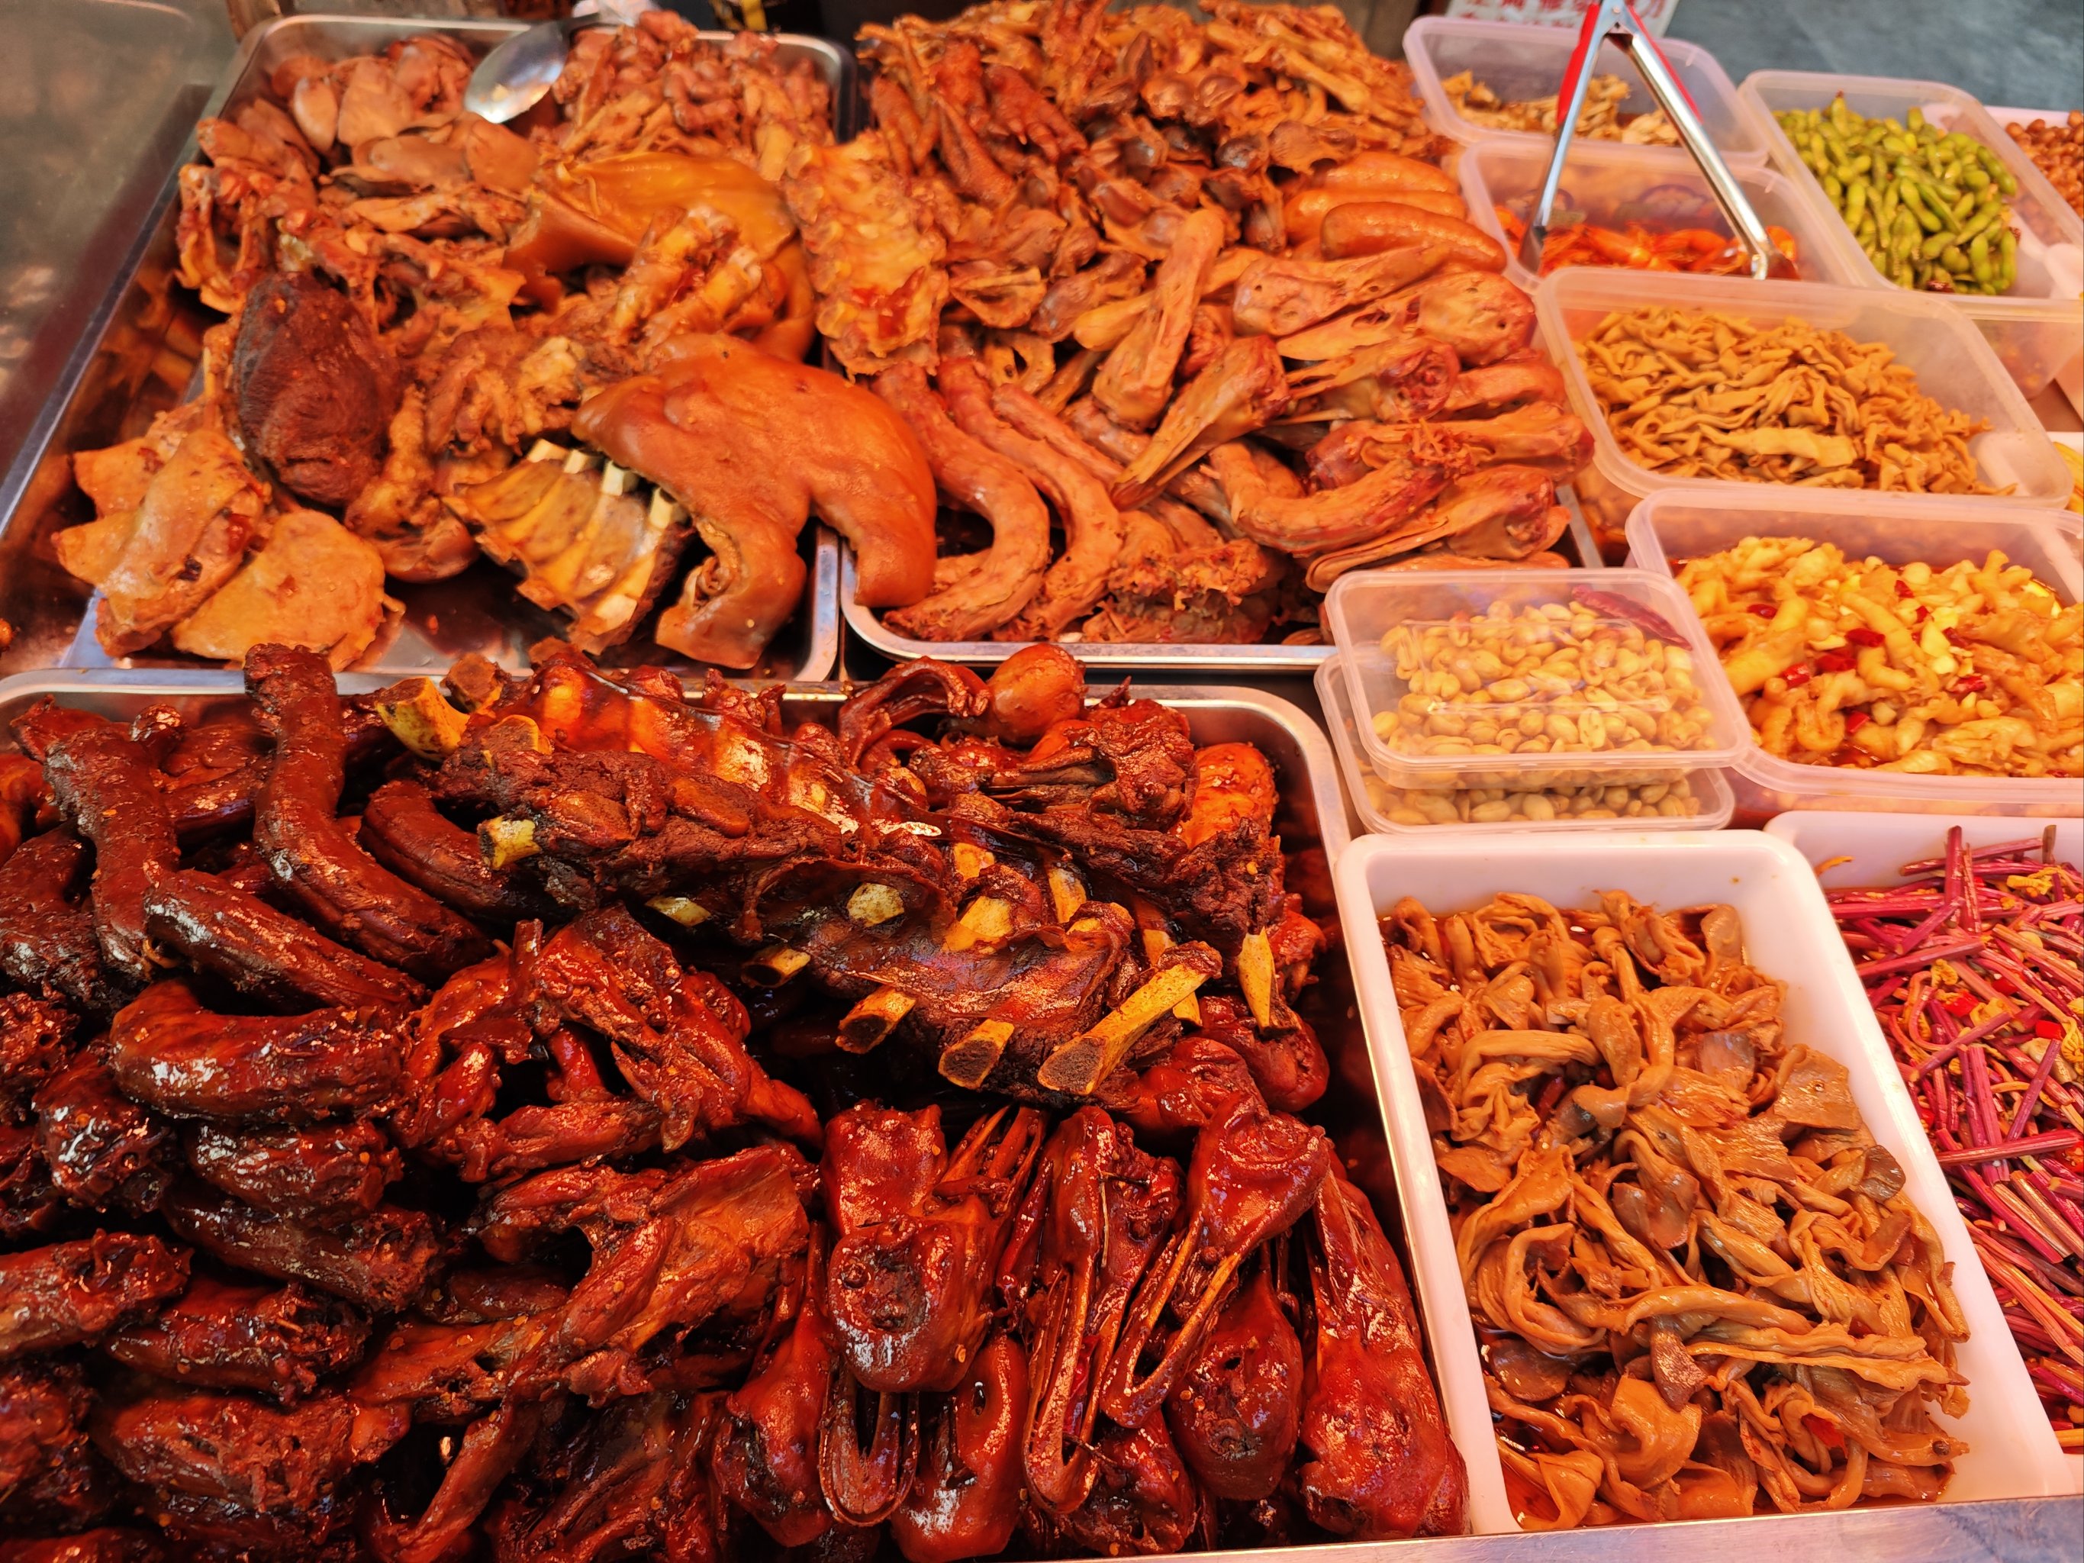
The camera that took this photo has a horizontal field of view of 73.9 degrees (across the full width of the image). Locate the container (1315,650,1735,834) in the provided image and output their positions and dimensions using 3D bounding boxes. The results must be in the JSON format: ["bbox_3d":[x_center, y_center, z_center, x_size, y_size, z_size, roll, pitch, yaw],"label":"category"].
[{"bbox_3d":[0.220,-0.013,0.654,0.175,0.039,0.112,-1,54,-7],"label":"container"}]

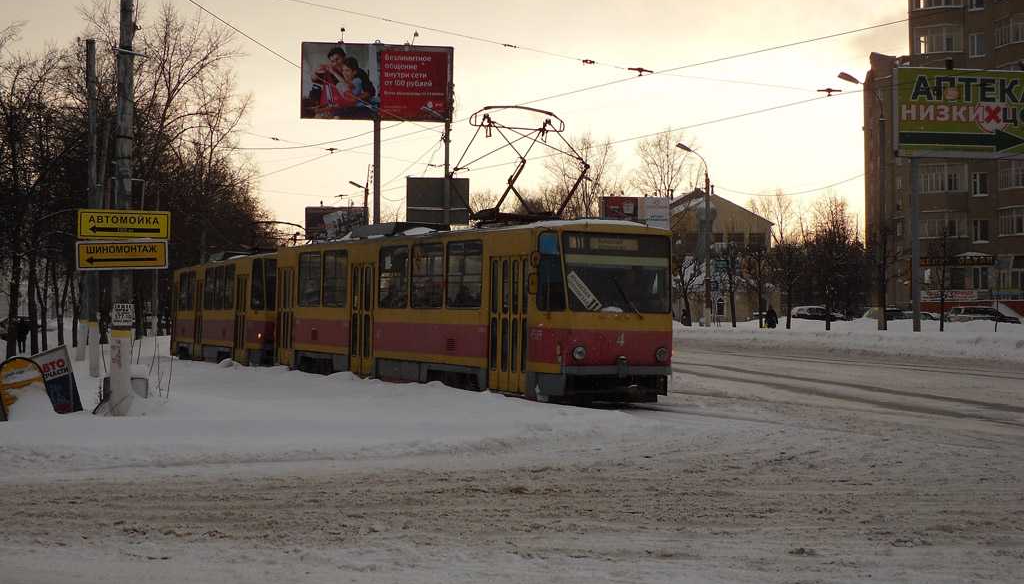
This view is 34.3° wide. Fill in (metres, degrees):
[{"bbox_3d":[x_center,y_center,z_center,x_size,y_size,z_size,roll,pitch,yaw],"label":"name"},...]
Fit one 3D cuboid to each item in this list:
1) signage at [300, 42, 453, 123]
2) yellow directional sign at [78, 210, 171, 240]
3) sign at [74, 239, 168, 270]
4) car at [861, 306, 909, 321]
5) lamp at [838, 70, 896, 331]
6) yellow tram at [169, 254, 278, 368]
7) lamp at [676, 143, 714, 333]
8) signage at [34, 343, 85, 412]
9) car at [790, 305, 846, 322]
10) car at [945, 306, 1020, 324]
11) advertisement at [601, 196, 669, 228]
[{"bbox_3d":[-5.440,-8.453,67.000,6.200,3.100,0.400,0,0,-13],"label":"signage"},{"bbox_3d":[-5.547,-0.966,23.700,1.320,0.415,0.050,2,0,-6],"label":"yellow directional sign"},{"bbox_3d":[-5.580,-0.522,23.700,1.310,0.410,0.050,-1,0,-6],"label":"sign"},{"bbox_3d":[24.100,1.750,105.000,4.300,1.550,1.750,0,0,-9],"label":"car"},{"bbox_3d":[11.850,-2.900,56.000,1.650,8.950,0.350,0,0,-12],"label":"lamp"},{"bbox_3d":[-7.910,0.560,49.900,2.500,3.150,14.700,1,-1,-20],"label":"yellow tram"},{"bbox_3d":[8.570,-2.500,78.000,1.650,9.000,0.350,0,0,-12],"label":"lamp"},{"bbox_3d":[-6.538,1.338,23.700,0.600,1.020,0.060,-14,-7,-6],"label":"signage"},{"bbox_3d":[23.900,1.920,129.000,4.500,1.650,1.800,0,0,-10],"label":"car"},{"bbox_3d":[27.600,1.630,97.000,4.400,1.550,1.750,0,0,6],"label":"car"},{"bbox_3d":[10.618,-6.604,143.000,6.200,3.100,0.400,0,0,-14],"label":"advertisement"}]

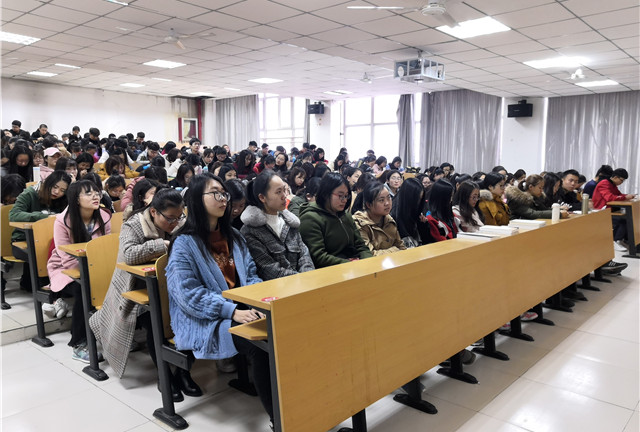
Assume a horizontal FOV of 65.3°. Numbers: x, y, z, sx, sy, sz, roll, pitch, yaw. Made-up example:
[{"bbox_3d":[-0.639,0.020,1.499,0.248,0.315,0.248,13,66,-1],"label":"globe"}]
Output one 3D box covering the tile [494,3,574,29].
[{"bbox_3d":[2.008,-1.868,4.662,0.600,0.025,0.600,6,8,42],"label":"tile"}]

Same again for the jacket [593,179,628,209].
[{"bbox_3d":[4.353,-0.251,7.510,0.520,0.600,0.500,5,8,42],"label":"jacket"}]

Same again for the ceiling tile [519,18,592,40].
[{"bbox_3d":[2.409,-1.915,5.106,0.600,0.025,0.600,6,8,42],"label":"ceiling tile"}]

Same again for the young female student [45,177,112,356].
[{"bbox_3d":[-1.664,0.338,3.620,0.610,1.220,0.450,6,8,42],"label":"young female student"}]

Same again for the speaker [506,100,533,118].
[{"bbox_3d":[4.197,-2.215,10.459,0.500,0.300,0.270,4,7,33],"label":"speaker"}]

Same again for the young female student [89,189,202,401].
[{"bbox_3d":[-1.018,0.428,2.989,0.760,1.180,0.550,5,8,42],"label":"young female student"}]

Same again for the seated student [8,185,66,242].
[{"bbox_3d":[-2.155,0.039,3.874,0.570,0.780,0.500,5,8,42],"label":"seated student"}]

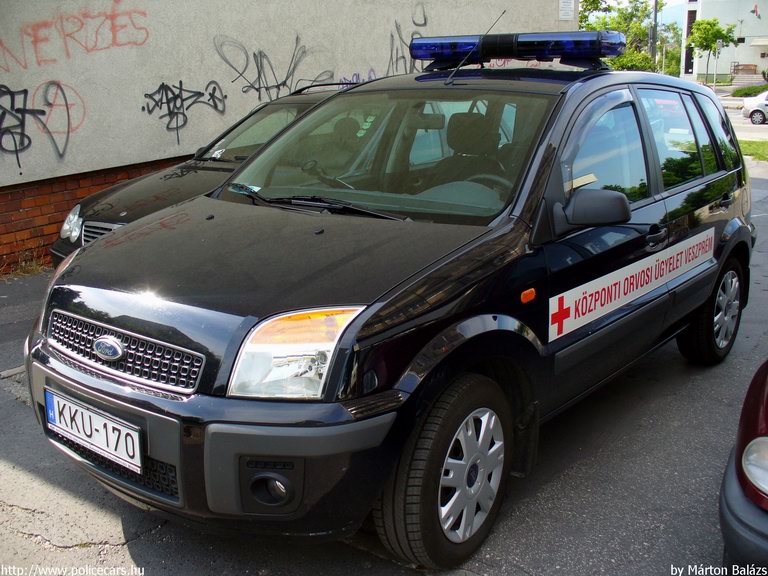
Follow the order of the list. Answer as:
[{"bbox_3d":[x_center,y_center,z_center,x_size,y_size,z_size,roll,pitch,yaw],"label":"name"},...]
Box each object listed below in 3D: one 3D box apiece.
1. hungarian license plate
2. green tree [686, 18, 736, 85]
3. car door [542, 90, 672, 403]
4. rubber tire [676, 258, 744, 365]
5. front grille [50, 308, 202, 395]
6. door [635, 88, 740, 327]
[{"bbox_3d":[-0.876,0.421,2.454,0.520,0.120,0.020,10,17,39],"label":"hungarian license plate"},{"bbox_3d":[21.543,-15.557,54.000,3.300,4.300,3.300,4,14,21],"label":"green tree"},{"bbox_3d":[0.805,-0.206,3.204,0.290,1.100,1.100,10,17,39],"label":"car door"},{"bbox_3d":[1.819,0.110,4.509,0.195,0.610,0.610,10,18,39],"label":"rubber tire"},{"bbox_3d":[-0.804,0.183,2.486,0.820,0.140,0.100,10,18,39],"label":"front grille"},{"bbox_3d":[1.438,-0.416,3.891,0.250,1.040,0.930,10,18,39],"label":"door"}]

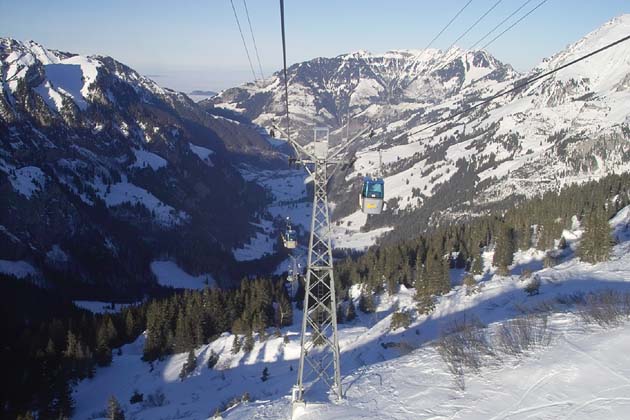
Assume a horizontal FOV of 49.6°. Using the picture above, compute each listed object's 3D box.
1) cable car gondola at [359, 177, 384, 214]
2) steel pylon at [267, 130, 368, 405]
[{"bbox_3d":[3.400,-0.840,40.500,1.350,2.050,1.550,0,12,-2],"label":"cable car gondola"},{"bbox_3d":[0.520,4.950,58.900,8.300,24.200,3.700,0,12,-3],"label":"steel pylon"}]

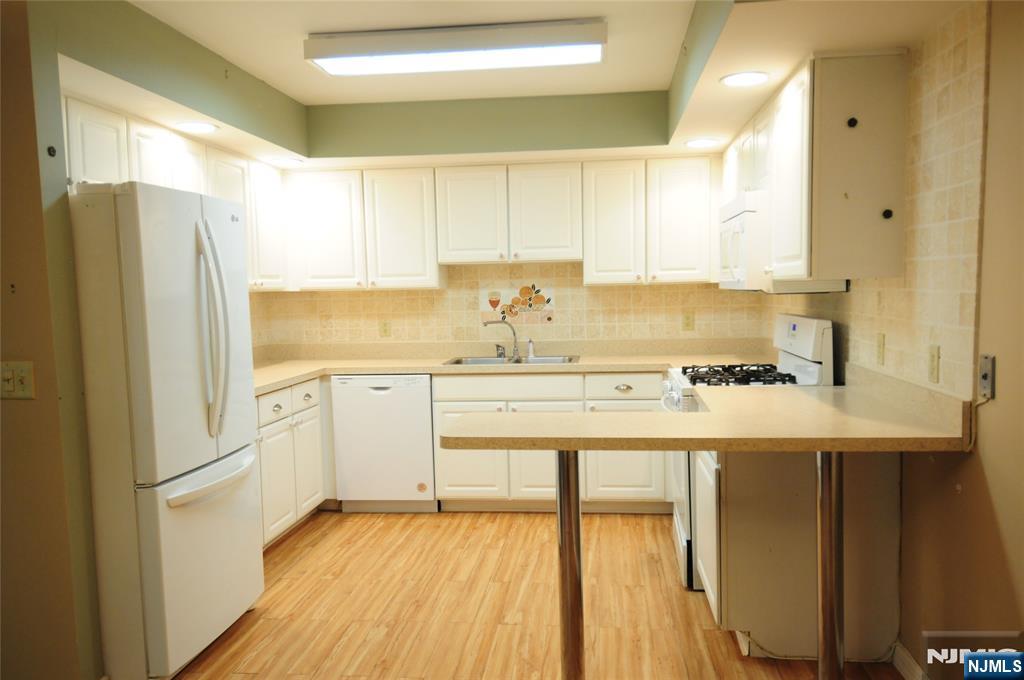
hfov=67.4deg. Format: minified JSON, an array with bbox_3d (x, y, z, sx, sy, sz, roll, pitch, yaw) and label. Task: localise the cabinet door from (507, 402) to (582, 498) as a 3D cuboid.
[{"bbox_3d":[0.208,0.651,4.540,0.453,0.594,0.040,-1,4,7],"label":"cabinet door"}]

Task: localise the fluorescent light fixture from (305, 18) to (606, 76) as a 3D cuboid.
[{"bbox_3d":[-0.225,-1.236,3.260,1.250,0.105,0.295,-1,4,7],"label":"fluorescent light fixture"}]

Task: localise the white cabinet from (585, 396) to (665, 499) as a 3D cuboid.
[{"bbox_3d":[0.692,0.625,4.748,0.449,0.594,0.560,-1,4,7],"label":"white cabinet"}]

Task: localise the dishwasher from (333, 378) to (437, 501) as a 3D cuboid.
[{"bbox_3d":[-0.743,0.589,4.926,0.612,0.794,0.580,-1,4,7],"label":"dishwasher"}]

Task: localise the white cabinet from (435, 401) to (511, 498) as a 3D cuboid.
[{"bbox_3d":[-0.215,0.648,4.855,0.448,0.595,0.500,-1,4,7],"label":"white cabinet"}]

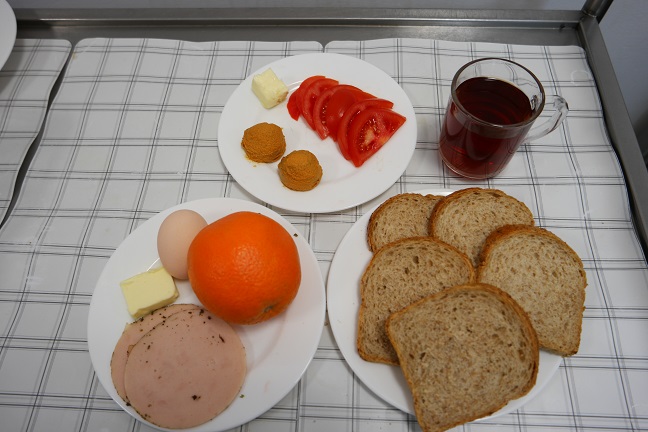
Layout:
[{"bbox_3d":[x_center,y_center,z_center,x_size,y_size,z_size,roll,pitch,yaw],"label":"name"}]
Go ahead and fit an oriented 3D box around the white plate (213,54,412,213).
[{"bbox_3d":[-0.006,-0.086,0.435,0.195,0.019,0.195,-1,64,1],"label":"white plate"}]

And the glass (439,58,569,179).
[{"bbox_3d":[0.162,-0.084,0.394,0.107,0.085,0.075,0,64,1],"label":"glass"}]

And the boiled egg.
[{"bbox_3d":[-0.116,0.024,0.360,0.044,0.044,0.060,-8,76,-3],"label":"boiled egg"}]

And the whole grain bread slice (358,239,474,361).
[{"bbox_3d":[0.075,0.068,0.345,0.094,0.013,0.106,0,73,1],"label":"whole grain bread slice"}]

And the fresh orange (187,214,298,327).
[{"bbox_3d":[-0.060,0.039,0.331,0.084,0.083,0.084,-3,64,0],"label":"fresh orange"}]

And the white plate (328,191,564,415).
[{"bbox_3d":[0.097,0.067,0.359,0.190,0.019,0.190,-1,64,1],"label":"white plate"}]

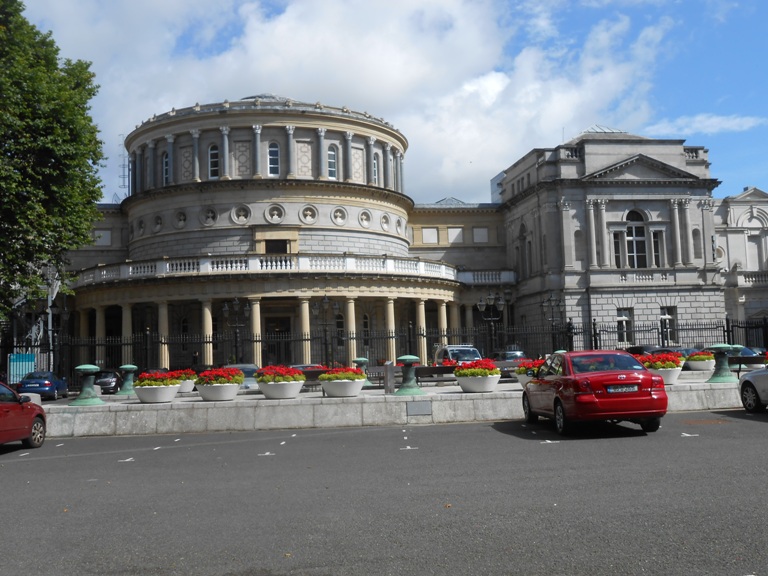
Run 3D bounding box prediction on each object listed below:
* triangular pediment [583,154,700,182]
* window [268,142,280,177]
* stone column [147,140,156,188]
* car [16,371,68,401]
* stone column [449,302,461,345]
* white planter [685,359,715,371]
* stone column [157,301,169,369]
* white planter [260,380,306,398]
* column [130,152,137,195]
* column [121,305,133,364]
[{"bbox_3d":[18.833,-8.786,62.446,9.340,2.168,1.000,-1,-5,-9],"label":"triangular pediment"},{"bbox_3d":[-7.878,-9.197,60.515,0.880,2.542,0.300,-1,-5,-10],"label":"window"},{"bbox_3d":[-16.847,-8.966,61.184,0.660,3.537,0.660,-6,-6,44],"label":"stone column"},{"bbox_3d":[-16.792,4.814,41.598,1.780,1.430,4.550,-1,-5,-10],"label":"car"},{"bbox_3d":[5.397,3.590,64.184,0.740,4.880,0.740,-1,-5,-9],"label":"stone column"},{"bbox_3d":[10.728,2.619,28.551,1.020,0.370,1.020,-1,-5,-9],"label":"white planter"},{"bbox_3d":[-14.186,3.330,54.206,0.760,4.962,0.760,-4,-5,21],"label":"stone column"},{"bbox_3d":[-2.327,2.311,19.085,1.080,0.400,1.080,-1,-5,-10],"label":"white planter"},{"bbox_3d":[-21.182,-9.198,71.347,0.600,3.935,0.600,0,-5,-21],"label":"column"},{"bbox_3d":[-18.187,3.834,59.769,0.760,5.295,0.760,-5,-6,32],"label":"column"}]

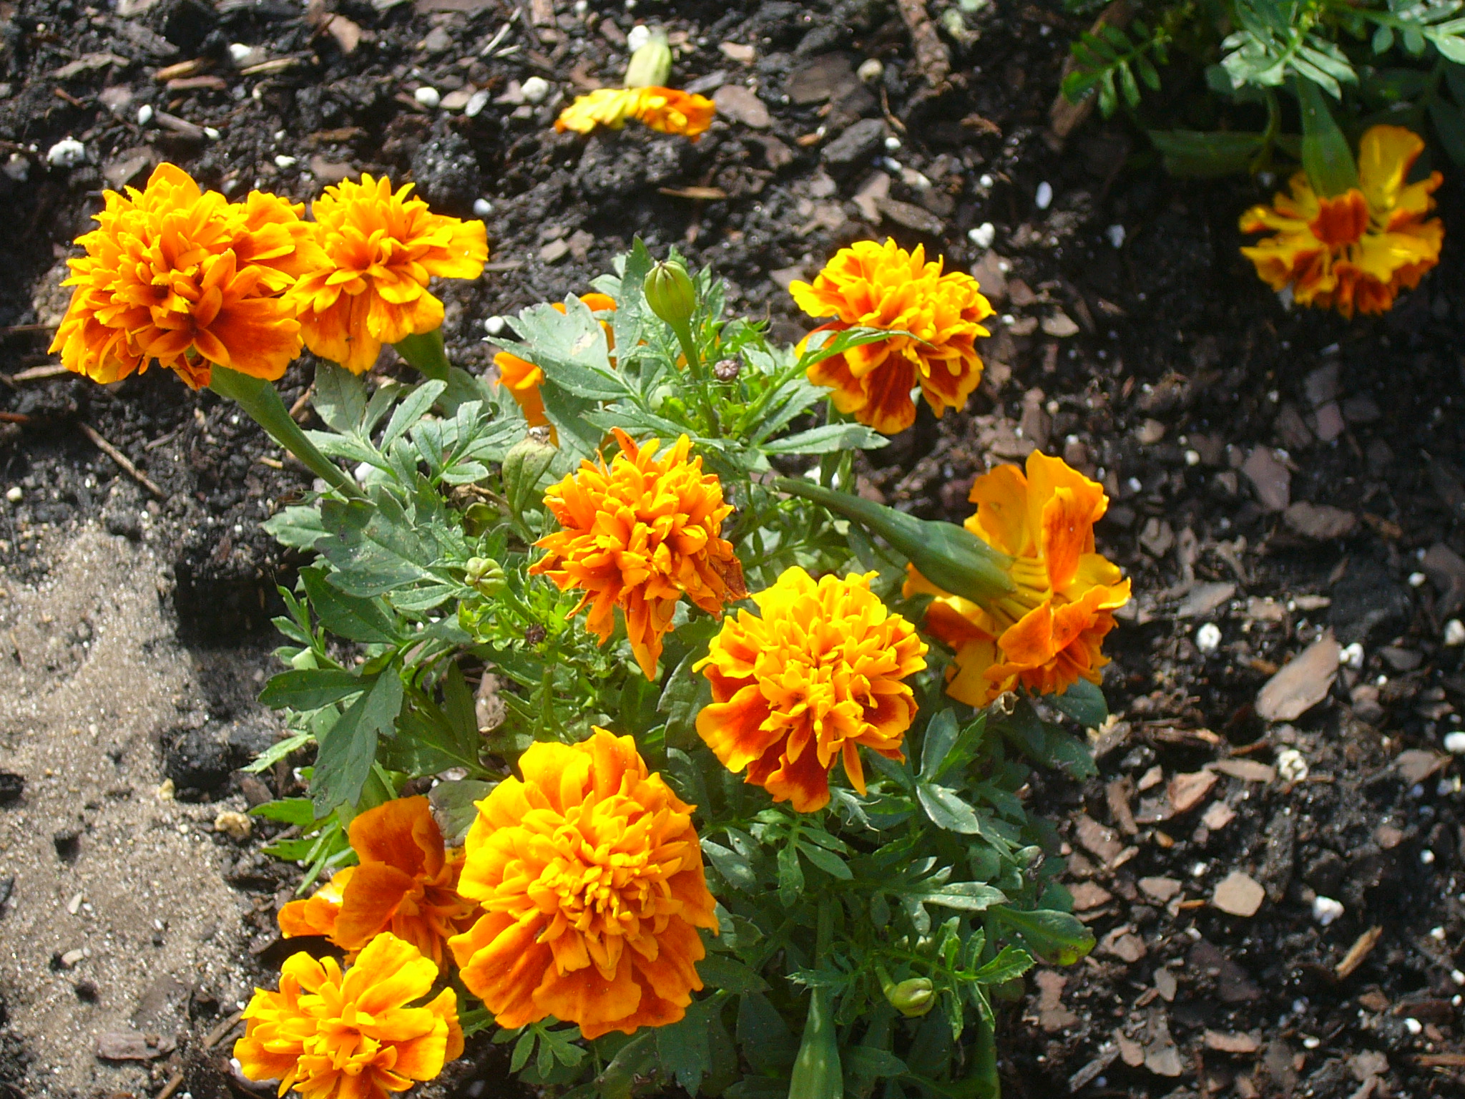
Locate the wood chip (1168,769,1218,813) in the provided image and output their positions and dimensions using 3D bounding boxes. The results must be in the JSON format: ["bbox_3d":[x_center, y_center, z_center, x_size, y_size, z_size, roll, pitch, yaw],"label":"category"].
[{"bbox_3d":[0.104,0.055,0.830,0.013,0.004,0.007,-38,67,-20],"label":"wood chip"}]

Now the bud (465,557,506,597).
[{"bbox_3d":[-0.057,0.006,0.840,0.009,0.011,0.009,0,90,24],"label":"bud"}]

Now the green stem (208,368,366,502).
[{"bbox_3d":[-0.103,-0.026,0.845,0.008,0.047,0.008,-48,28,0],"label":"green stem"}]

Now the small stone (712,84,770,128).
[{"bbox_3d":[0.003,-0.127,1.042,0.018,0.006,0.013,28,51,25],"label":"small stone"}]

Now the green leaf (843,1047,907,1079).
[{"bbox_3d":[0.031,0.113,0.798,0.015,0.004,0.006,16,52,13],"label":"green leaf"}]

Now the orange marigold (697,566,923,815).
[{"bbox_3d":[0.017,0.031,0.800,0.051,0.034,0.051,1,65,-2],"label":"orange marigold"}]

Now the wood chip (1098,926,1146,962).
[{"bbox_3d":[0.088,0.089,0.821,0.011,0.003,0.009,18,52,15],"label":"wood chip"}]

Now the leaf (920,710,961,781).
[{"bbox_3d":[0.047,0.045,0.830,0.009,0.003,0.018,13,66,19],"label":"leaf"}]

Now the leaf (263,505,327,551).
[{"bbox_3d":[-0.100,-0.005,0.850,0.019,0.005,0.011,8,57,5],"label":"leaf"}]

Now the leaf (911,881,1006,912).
[{"bbox_3d":[0.050,0.077,0.808,0.021,0.004,0.006,3,50,3],"label":"leaf"}]

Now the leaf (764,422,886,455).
[{"bbox_3d":[0.022,-0.026,0.865,0.031,0.004,0.009,0,45,0],"label":"leaf"}]

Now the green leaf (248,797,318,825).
[{"bbox_3d":[-0.098,0.058,0.800,0.018,0.004,0.008,-1,30,-1],"label":"green leaf"}]

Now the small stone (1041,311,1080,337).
[{"bbox_3d":[0.085,-0.059,0.949,0.008,0.005,0.008,-17,50,-15],"label":"small stone"}]

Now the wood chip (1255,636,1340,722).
[{"bbox_3d":[0.133,0.032,0.848,0.028,0.004,0.011,-39,67,-20],"label":"wood chip"}]

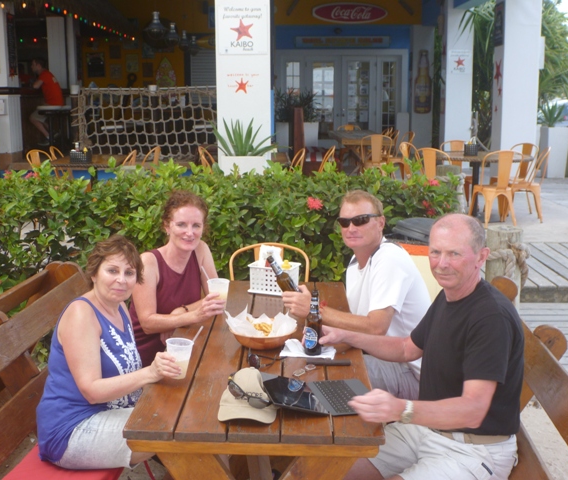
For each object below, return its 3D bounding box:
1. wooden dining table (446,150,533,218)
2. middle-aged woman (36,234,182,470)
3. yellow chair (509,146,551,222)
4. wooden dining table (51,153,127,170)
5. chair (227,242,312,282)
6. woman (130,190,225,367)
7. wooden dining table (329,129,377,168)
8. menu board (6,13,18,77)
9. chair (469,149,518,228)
[{"bbox_3d":[2.341,-0.618,8.879,1.150,0.750,1.130,0,11,0],"label":"wooden dining table"},{"bbox_3d":[-0.545,0.582,2.687,0.690,1.210,0.480,7,13,32],"label":"middle-aged woman"},{"bbox_3d":[2.878,-0.672,8.918,0.510,0.850,0.460,3,11,16],"label":"yellow chair"},{"bbox_3d":[-2.000,-0.464,7.954,0.660,0.750,1.050,0,11,-2],"label":"wooden dining table"},{"bbox_3d":[-0.082,0.476,4.281,0.460,0.850,0.510,0,11,0],"label":"chair"},{"bbox_3d":[-0.385,0.441,3.189,0.650,1.300,0.470,8,14,38],"label":"woman"},{"bbox_3d":[1.356,-1.435,13.128,0.880,0.760,2.300,0,11,0],"label":"wooden dining table"},{"bbox_3d":[-3.842,-2.761,10.720,0.030,0.850,0.330,0,11,0],"label":"menu board"},{"bbox_3d":[2.393,-0.593,8.497,0.460,0.850,0.510,-2,11,-11],"label":"chair"}]

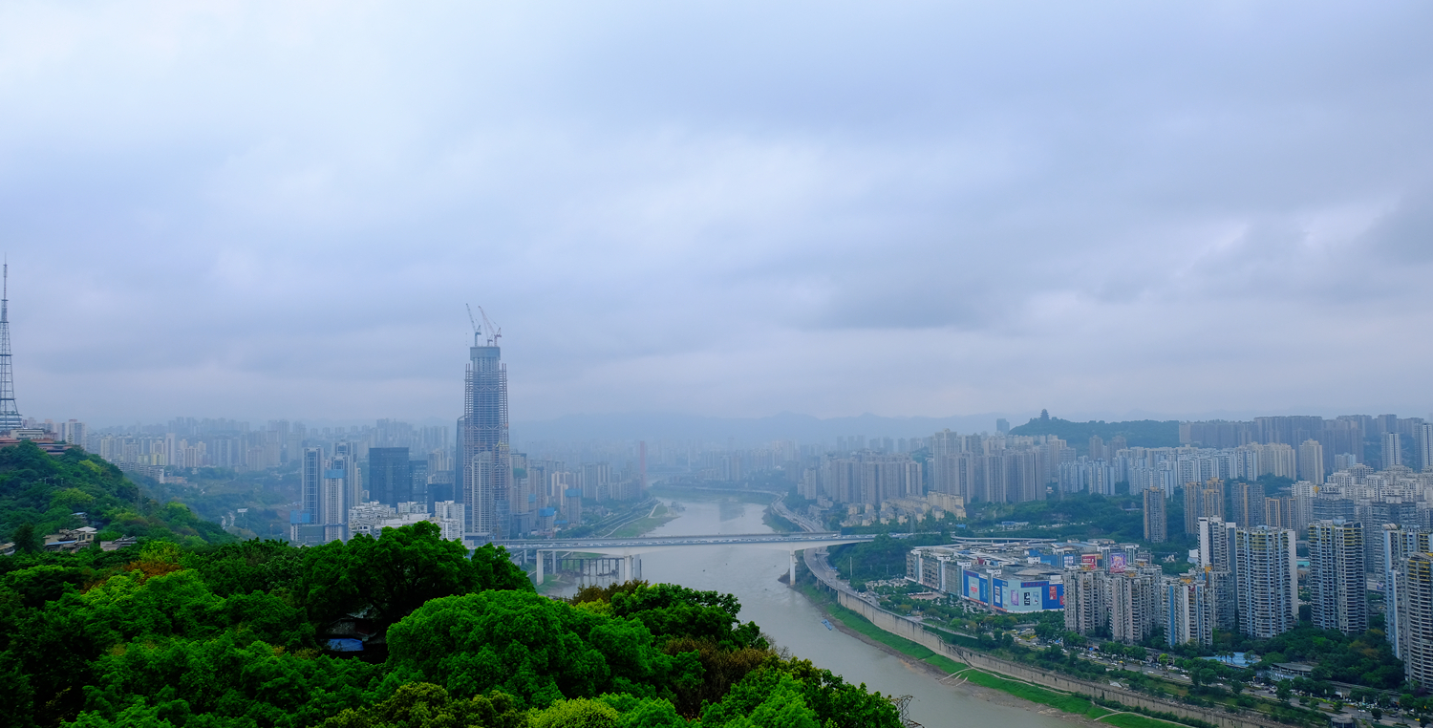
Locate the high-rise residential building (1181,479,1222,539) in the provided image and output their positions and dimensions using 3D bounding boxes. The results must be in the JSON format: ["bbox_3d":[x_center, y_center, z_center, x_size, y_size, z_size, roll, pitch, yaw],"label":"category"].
[{"bbox_3d":[763.220,228.970,1690.000,58.000,95.000,36.000,-2,-4,15],"label":"high-rise residential building"}]

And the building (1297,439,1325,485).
[{"bbox_3d":[1134.020,191.220,2050.000,28.000,90.500,31.000,1,-4,-30],"label":"building"}]

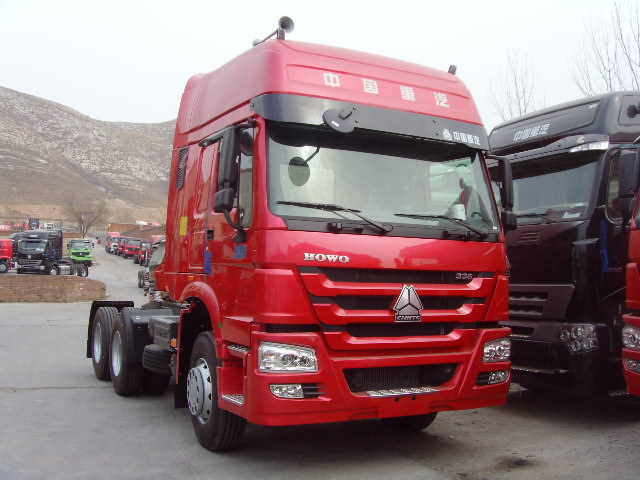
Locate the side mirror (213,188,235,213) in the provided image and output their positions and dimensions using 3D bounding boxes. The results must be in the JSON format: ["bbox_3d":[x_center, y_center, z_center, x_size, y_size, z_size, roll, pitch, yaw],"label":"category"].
[{"bbox_3d":[-0.721,-0.295,5.394,0.180,0.200,0.110,3,-3,-28],"label":"side mirror"}]

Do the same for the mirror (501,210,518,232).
[{"bbox_3d":[1.756,-0.177,6.693,0.180,0.200,0.110,3,-3,-28],"label":"mirror"}]

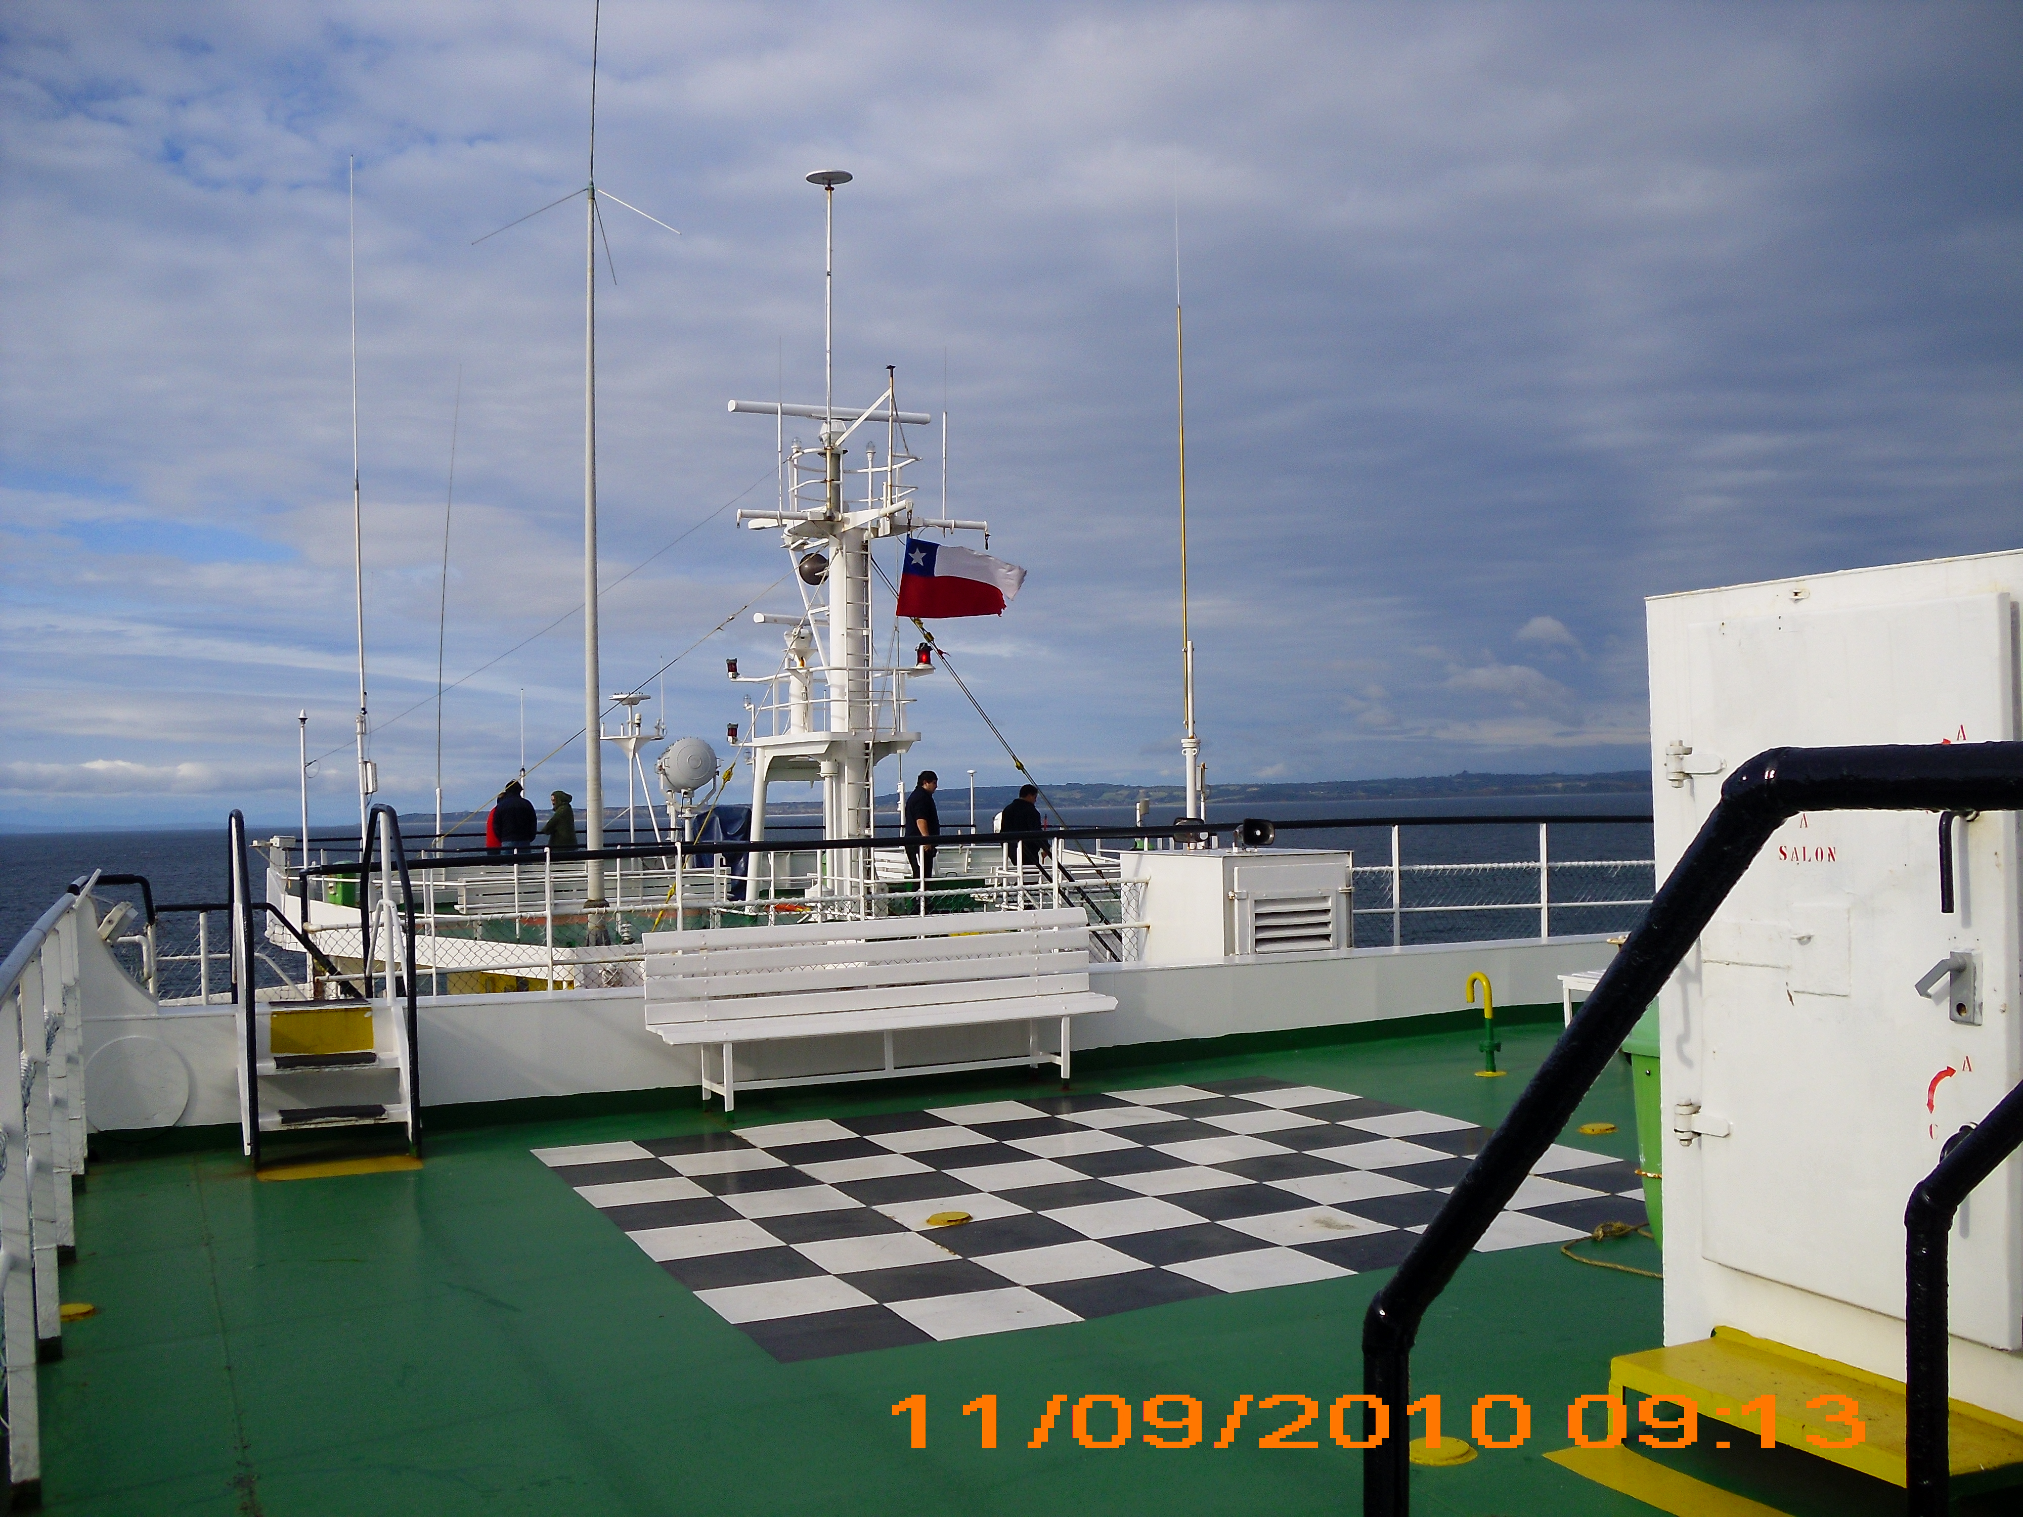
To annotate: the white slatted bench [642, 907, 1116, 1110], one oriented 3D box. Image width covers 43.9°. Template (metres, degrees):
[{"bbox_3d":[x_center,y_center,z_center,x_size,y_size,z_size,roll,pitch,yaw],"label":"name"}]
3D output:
[{"bbox_3d":[-0.659,1.335,13.207,2.550,0.910,0.430,-1,-1,-28],"label":"white slatted bench"}]

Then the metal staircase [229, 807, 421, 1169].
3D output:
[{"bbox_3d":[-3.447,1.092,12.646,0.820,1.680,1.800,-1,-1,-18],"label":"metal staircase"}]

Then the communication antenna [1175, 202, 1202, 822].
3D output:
[{"bbox_3d":[2.059,-2.616,29.500,0.220,7.670,0.220,-1,-1,-19],"label":"communication antenna"}]

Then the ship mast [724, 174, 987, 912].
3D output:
[{"bbox_3d":[-1.851,-2.618,30.500,2.800,9.020,2.000,-1,-1,-19],"label":"ship mast"}]

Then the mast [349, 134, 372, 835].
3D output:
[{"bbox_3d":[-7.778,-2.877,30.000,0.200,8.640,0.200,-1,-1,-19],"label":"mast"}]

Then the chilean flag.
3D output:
[{"bbox_3d":[-0.608,-2.165,30.200,1.500,1.000,0.300,-1,-1,-3],"label":"chilean flag"}]

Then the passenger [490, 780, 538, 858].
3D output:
[{"bbox_3d":[-6.208,1.142,31.484,0.550,1.730,0.360,-1,-1,-12],"label":"passenger"}]

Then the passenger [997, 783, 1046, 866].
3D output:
[{"bbox_3d":[0.170,1.112,27.785,0.500,1.630,0.380,-2,-1,37],"label":"passenger"}]

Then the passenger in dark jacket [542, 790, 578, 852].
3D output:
[{"bbox_3d":[-5.665,1.191,31.486,0.420,1.570,0.460,-2,-1,6],"label":"passenger in dark jacket"}]

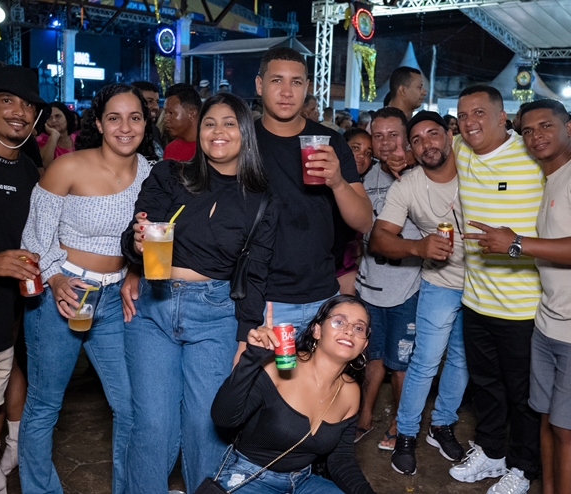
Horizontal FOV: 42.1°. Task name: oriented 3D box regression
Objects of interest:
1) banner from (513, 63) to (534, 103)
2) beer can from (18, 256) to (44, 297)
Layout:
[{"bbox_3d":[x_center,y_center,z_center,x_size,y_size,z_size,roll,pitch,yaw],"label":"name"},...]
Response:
[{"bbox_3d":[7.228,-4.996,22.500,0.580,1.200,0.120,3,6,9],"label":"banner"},{"bbox_3d":[-0.791,0.092,2.290,0.066,0.122,0.066,-11,17,-19],"label":"beer can"}]

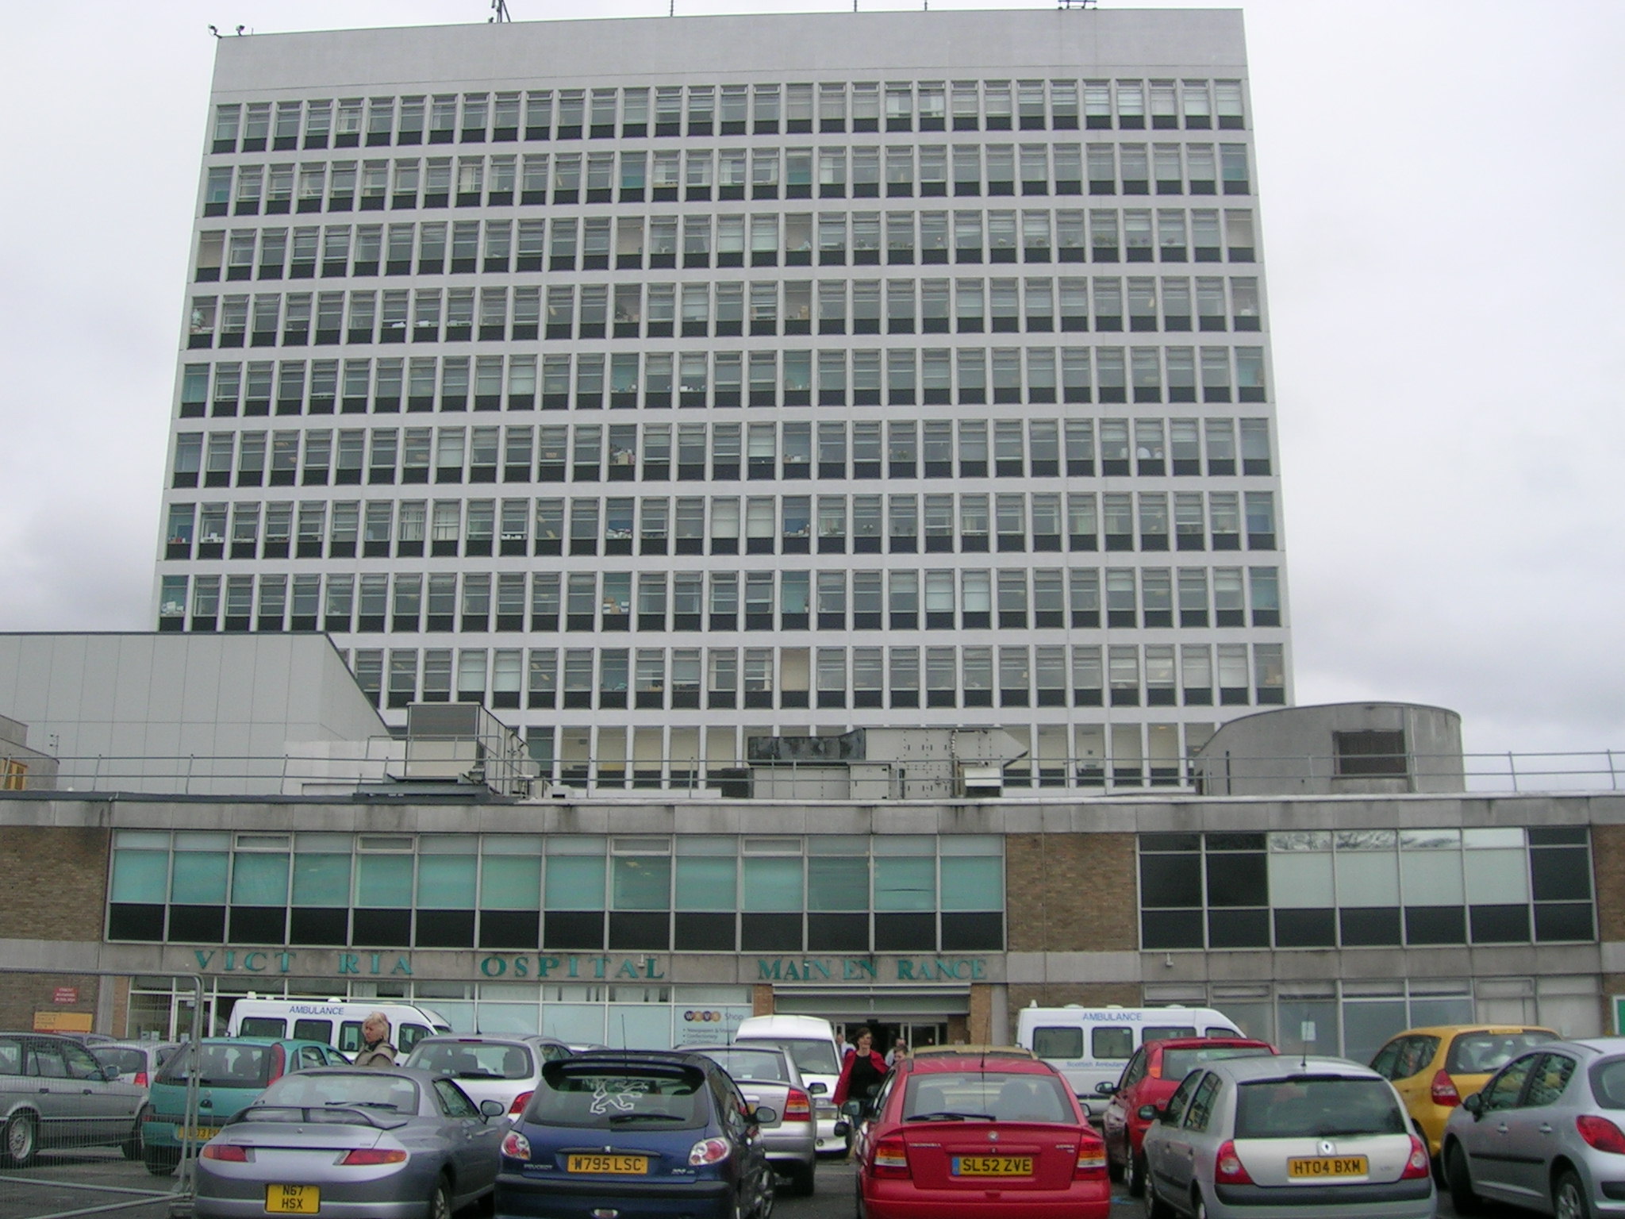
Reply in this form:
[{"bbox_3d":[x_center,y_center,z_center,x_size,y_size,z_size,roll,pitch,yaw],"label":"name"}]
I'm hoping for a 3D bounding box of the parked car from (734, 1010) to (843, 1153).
[{"bbox_3d":[-0.271,7.317,29.085,1.830,2.100,4.500,0,-13,3],"label":"parked car"}]

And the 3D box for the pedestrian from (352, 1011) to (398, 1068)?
[{"bbox_3d":[-3.994,4.571,17.200,0.360,1.720,0.500,8,-17,-29],"label":"pedestrian"}]

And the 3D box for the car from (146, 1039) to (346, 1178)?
[{"bbox_3d":[-5.789,5.331,20.155,1.650,1.440,3.820,0,-13,3],"label":"car"}]

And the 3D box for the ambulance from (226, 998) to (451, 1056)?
[{"bbox_3d":[-8.526,8.875,36.500,5.200,2.400,2.000,0,-15,3],"label":"ambulance"}]

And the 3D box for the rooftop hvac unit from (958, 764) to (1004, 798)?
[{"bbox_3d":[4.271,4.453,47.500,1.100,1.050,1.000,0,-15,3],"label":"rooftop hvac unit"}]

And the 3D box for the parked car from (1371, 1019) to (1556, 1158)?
[{"bbox_3d":[6.865,5.152,19.760,1.680,1.530,3.830,0,-13,3],"label":"parked car"}]

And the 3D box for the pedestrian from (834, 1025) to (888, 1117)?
[{"bbox_3d":[0.537,5.576,21.200,0.580,1.680,0.400,2,-15,-7],"label":"pedestrian"}]

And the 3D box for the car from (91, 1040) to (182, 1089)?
[{"bbox_3d":[-11.996,8.592,34.118,1.680,1.460,3.950,0,-13,3],"label":"car"}]

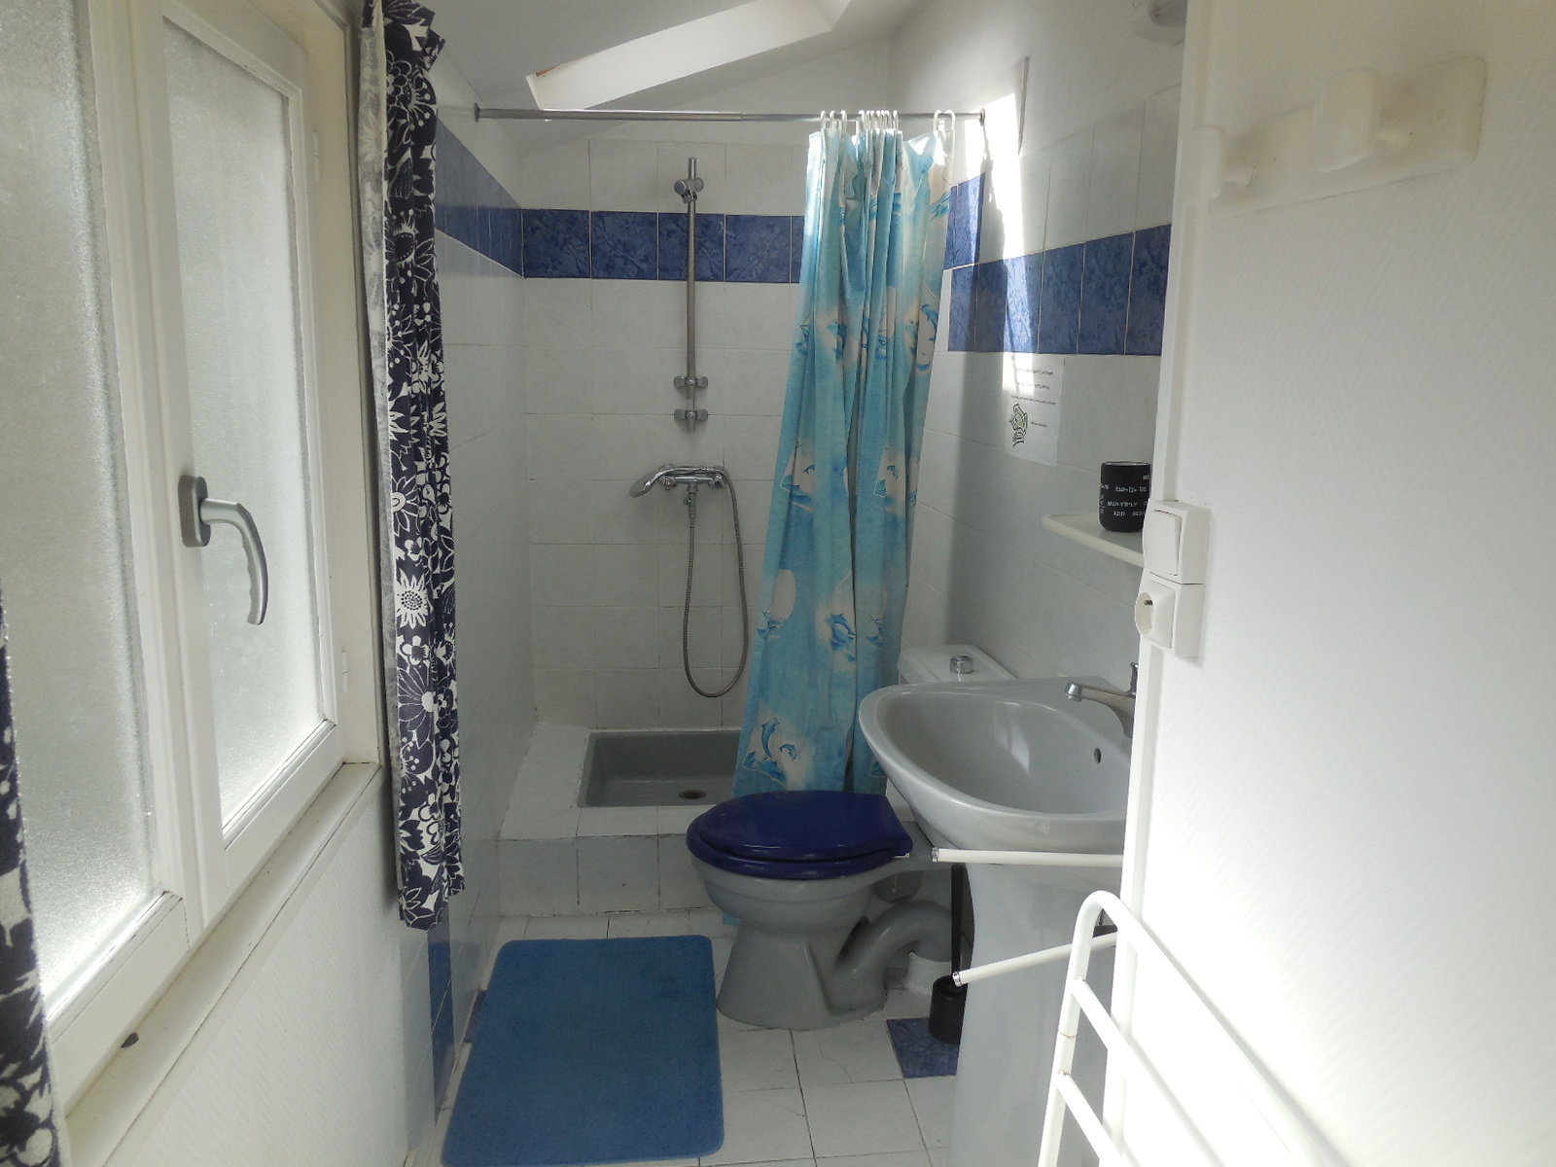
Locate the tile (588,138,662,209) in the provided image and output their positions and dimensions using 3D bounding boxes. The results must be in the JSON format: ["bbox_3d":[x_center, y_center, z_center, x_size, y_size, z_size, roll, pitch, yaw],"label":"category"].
[{"bbox_3d":[-0.448,-1.189,3.286,0.199,0.198,0.010,-1,12,-8],"label":"tile"}]

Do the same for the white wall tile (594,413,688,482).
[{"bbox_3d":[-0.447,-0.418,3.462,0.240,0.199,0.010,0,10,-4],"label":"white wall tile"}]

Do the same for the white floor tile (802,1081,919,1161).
[{"bbox_3d":[0.150,0.973,2.049,0.199,0.010,0.199,-1,10,-4],"label":"white floor tile"}]

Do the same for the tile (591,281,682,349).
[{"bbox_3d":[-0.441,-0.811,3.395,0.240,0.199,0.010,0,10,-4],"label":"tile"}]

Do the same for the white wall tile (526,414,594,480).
[{"bbox_3d":[-0.668,-0.420,3.464,0.200,0.200,0.012,0,11,-4],"label":"white wall tile"}]

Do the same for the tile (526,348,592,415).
[{"bbox_3d":[-0.664,-0.616,3.425,0.200,0.200,0.012,0,11,-4],"label":"tile"}]

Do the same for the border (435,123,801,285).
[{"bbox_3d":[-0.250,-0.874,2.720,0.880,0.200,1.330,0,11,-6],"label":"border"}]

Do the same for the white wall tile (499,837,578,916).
[{"bbox_3d":[-0.589,0.724,2.771,0.189,0.205,0.010,-1,12,-8],"label":"white wall tile"}]

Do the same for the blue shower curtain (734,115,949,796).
[{"bbox_3d":[0.137,-0.120,2.668,0.495,1.845,0.169,-1,12,-8],"label":"blue shower curtain"}]

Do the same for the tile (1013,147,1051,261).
[{"bbox_3d":[0.523,-0.778,2.311,0.012,0.200,0.200,-1,12,-9],"label":"tile"}]

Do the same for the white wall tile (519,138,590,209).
[{"bbox_3d":[-0.644,-1.184,3.260,0.196,0.198,0.010,-1,12,-8],"label":"white wall tile"}]

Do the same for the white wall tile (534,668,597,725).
[{"bbox_3d":[-0.677,0.365,3.586,0.198,0.194,0.010,-1,12,-8],"label":"white wall tile"}]

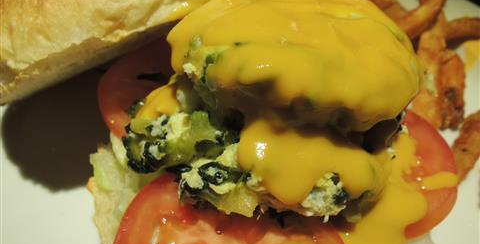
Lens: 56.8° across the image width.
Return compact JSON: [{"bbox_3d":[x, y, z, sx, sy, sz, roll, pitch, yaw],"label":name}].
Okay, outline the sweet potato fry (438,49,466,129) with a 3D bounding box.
[{"bbox_3d":[0.099,-0.016,0.208,0.011,0.011,0.045,13,49,9],"label":"sweet potato fry"}]

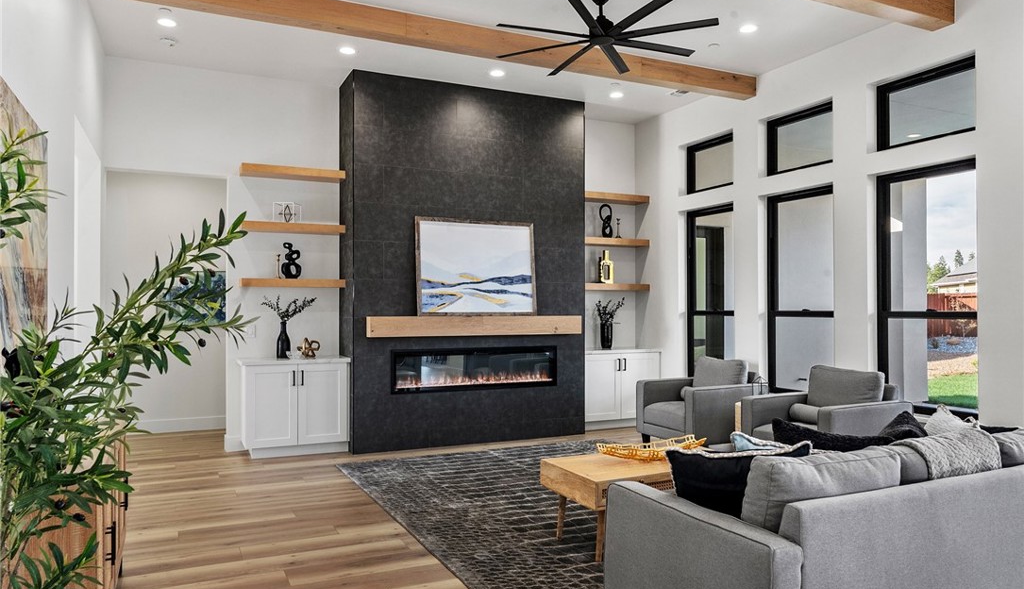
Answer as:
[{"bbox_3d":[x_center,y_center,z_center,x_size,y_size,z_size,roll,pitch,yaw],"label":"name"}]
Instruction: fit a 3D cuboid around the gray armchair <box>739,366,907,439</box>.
[{"bbox_3d":[2.008,0.859,4.369,0.790,0.810,0.710,1,-1,-26],"label":"gray armchair"}]

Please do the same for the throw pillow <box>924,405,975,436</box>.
[{"bbox_3d":[1.556,0.596,2.414,0.450,0.420,0.160,0,14,-24],"label":"throw pillow"}]

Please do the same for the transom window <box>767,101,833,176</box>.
[{"bbox_3d":[2.358,-1.226,5.467,0.094,0.478,0.756,0,-1,-24],"label":"transom window"}]

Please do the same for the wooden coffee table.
[{"bbox_3d":[0.689,1.050,3.497,0.960,0.397,0.480,0,-1,-24],"label":"wooden coffee table"}]

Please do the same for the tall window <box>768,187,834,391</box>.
[{"bbox_3d":[2.356,-0.013,5.449,0.094,1.630,0.756,0,-1,-24],"label":"tall window"}]

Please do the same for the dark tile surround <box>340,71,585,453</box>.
[{"bbox_3d":[-0.412,-0.261,6.324,2.200,3.175,0.526,0,-1,-24],"label":"dark tile surround"}]

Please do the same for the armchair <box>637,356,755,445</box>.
[{"bbox_3d":[1.466,0.869,5.256,0.770,0.810,0.705,1,-1,-26],"label":"armchair"}]

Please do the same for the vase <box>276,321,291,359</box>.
[{"bbox_3d":[-1.862,0.376,5.575,0.115,0.310,0.115,0,-1,-24],"label":"vase"}]

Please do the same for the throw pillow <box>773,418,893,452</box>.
[{"bbox_3d":[1.319,0.735,2.872,0.499,0.416,0.156,0,19,16],"label":"throw pillow"}]

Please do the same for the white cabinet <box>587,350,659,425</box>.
[{"bbox_3d":[0.986,0.916,6.725,0.852,0.754,0.408,0,-1,-24],"label":"white cabinet"}]

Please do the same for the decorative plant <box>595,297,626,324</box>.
[{"bbox_3d":[0.985,0.160,6.828,0.310,0.265,0.220,0,-1,-24],"label":"decorative plant"}]

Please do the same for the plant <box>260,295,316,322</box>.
[{"bbox_3d":[-1.815,0.114,5.556,0.450,0.215,0.240,0,-1,-24],"label":"plant"}]

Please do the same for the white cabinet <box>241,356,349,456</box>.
[{"bbox_3d":[-1.815,0.923,5.707,0.839,0.783,0.473,0,-1,-24],"label":"white cabinet"}]

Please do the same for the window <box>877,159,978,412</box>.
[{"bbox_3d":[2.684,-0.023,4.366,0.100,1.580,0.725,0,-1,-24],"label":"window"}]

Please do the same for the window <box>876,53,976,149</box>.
[{"bbox_3d":[2.780,-1.239,4.525,0.094,0.478,0.744,0,-1,-24],"label":"window"}]

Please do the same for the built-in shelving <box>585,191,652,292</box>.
[{"bbox_3d":[0.963,-0.535,7.093,0.935,1.004,0.255,0,-1,-24],"label":"built-in shelving"}]

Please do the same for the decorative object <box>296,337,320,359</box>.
[{"bbox_3d":[-1.698,0.450,5.712,0.187,0.174,0.114,0,-1,-24],"label":"decorative object"}]

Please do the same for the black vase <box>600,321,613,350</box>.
[{"bbox_3d":[0.954,0.412,6.855,0.118,0.278,0.118,0,-1,0],"label":"black vase"}]

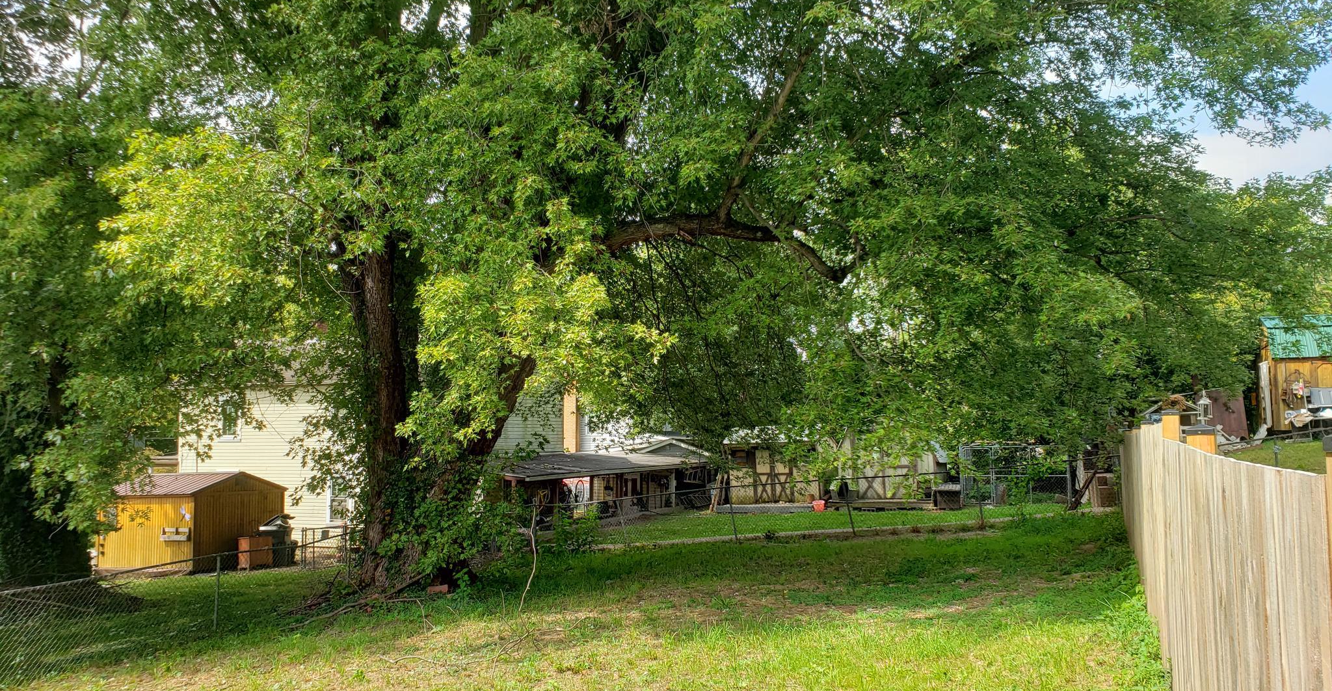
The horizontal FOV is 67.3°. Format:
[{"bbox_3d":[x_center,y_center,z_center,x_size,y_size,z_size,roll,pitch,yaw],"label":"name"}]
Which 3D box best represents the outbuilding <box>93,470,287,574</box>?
[{"bbox_3d":[-13.288,4.875,28.165,3.750,2.544,3.316,-3,-6,24],"label":"outbuilding"}]

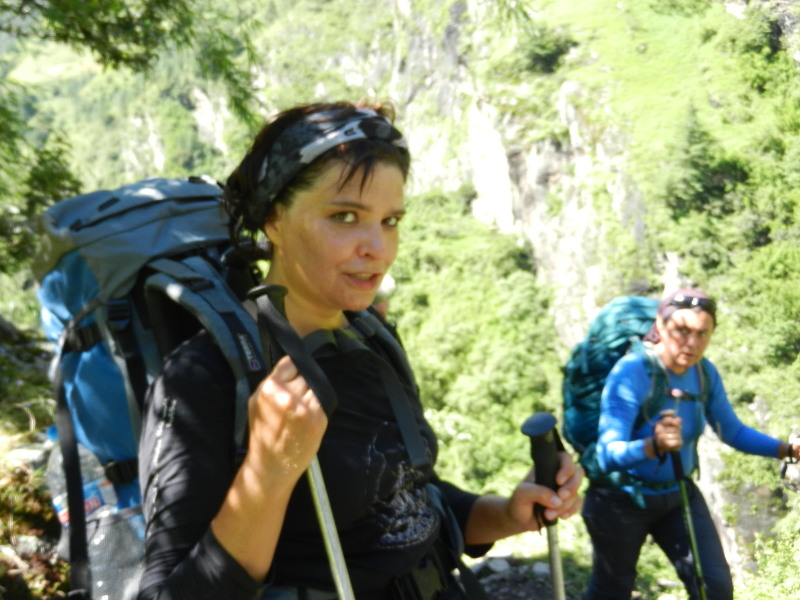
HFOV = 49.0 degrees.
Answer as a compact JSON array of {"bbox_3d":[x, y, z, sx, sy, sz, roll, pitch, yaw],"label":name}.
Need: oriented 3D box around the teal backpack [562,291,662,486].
[{"bbox_3d":[0.753,0.299,2.870,0.350,0.610,0.330,-1,16,-20],"label":"teal backpack"}]

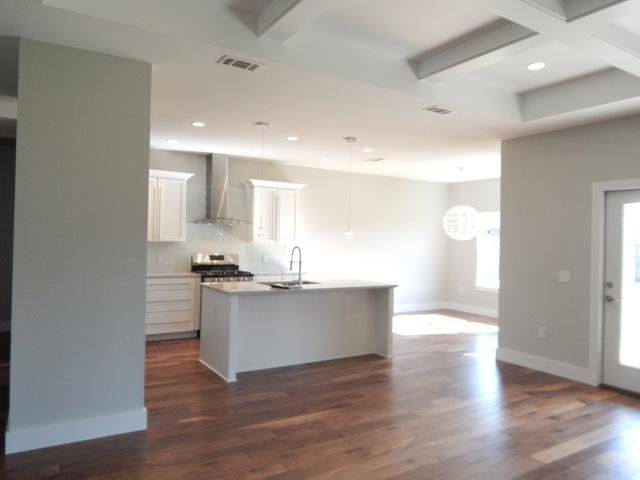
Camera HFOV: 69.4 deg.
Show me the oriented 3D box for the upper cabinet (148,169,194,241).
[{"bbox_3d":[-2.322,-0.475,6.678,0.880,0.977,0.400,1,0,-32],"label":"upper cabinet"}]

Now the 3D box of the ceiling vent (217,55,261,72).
[{"bbox_3d":[-0.581,-1.300,3.421,0.325,0.025,0.180,1,0,-32],"label":"ceiling vent"}]

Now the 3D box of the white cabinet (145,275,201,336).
[{"bbox_3d":[-2.206,0.944,6.621,0.800,0.899,0.620,2,0,-32],"label":"white cabinet"}]

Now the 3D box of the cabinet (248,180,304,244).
[{"bbox_3d":[-0.766,-0.448,7.650,0.990,0.971,0.400,1,0,-32],"label":"cabinet"}]

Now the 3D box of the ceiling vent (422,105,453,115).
[{"bbox_3d":[1.175,-1.279,4.561,0.313,0.020,0.210,2,0,-32],"label":"ceiling vent"}]

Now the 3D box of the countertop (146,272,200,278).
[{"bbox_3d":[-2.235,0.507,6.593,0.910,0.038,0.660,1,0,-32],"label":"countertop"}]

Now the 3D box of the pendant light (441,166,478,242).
[{"bbox_3d":[2.376,-0.618,7.814,0.580,1.251,0.580,2,0,-32],"label":"pendant light"}]

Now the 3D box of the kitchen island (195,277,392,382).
[{"bbox_3d":[-0.244,1.003,5.667,2.271,0.895,1.058,2,0,-32],"label":"kitchen island"}]

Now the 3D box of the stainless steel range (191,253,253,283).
[{"bbox_3d":[-1.506,0.834,7.034,0.770,1.172,0.670,2,0,-32],"label":"stainless steel range"}]

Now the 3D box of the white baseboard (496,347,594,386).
[{"bbox_3d":[2.551,1.447,5.357,0.020,0.154,1.153,2,0,-32],"label":"white baseboard"}]

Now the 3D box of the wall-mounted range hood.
[{"bbox_3d":[-1.533,-0.778,7.098,0.860,1.138,0.490,2,0,-32],"label":"wall-mounted range hood"}]

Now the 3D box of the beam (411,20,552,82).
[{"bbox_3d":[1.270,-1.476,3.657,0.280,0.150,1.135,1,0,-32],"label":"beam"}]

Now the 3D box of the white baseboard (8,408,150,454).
[{"bbox_3d":[-1.687,1.341,3.267,0.893,0.158,0.025,1,0,-32],"label":"white baseboard"}]

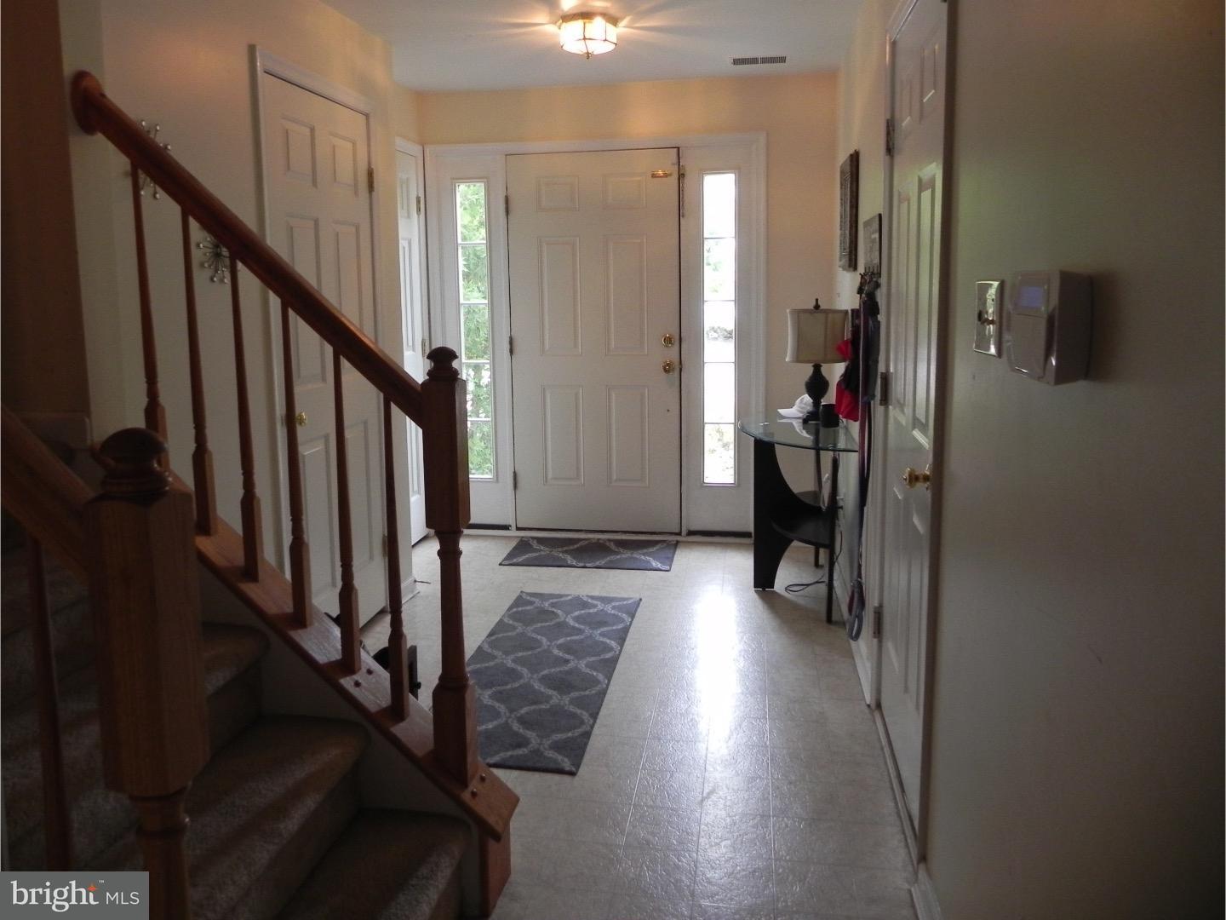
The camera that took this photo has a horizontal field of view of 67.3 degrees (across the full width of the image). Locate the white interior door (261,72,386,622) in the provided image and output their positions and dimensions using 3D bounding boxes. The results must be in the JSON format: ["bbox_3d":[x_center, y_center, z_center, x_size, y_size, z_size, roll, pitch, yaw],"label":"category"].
[{"bbox_3d":[-1.043,-0.314,3.385,0.040,1.980,0.790,0,9,8],"label":"white interior door"}]

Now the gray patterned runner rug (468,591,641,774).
[{"bbox_3d":[-0.261,0.750,3.401,0.553,0.010,1.556,1,10,8],"label":"gray patterned runner rug"}]

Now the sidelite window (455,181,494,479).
[{"bbox_3d":[-0.740,-0.682,4.976,0.167,1.582,0.050,0,9,8],"label":"sidelite window"}]

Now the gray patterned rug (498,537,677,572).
[{"bbox_3d":[-0.112,0.472,4.688,0.852,0.010,0.540,0,9,8],"label":"gray patterned rug"}]

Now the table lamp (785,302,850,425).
[{"bbox_3d":[0.869,-0.410,3.929,0.264,0.525,0.264,0,9,8],"label":"table lamp"}]

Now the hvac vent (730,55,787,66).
[{"bbox_3d":[0.685,-1.854,4.300,0.260,0.015,0.110,0,9,8],"label":"hvac vent"}]

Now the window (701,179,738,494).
[{"bbox_3d":[0.554,-0.664,4.786,0.183,1.603,0.050,0,9,8],"label":"window"}]

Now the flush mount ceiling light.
[{"bbox_3d":[-0.085,-1.692,3.719,0.260,0.136,0.260,0,9,8],"label":"flush mount ceiling light"}]

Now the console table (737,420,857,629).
[{"bbox_3d":[0.752,0.219,3.937,0.435,0.711,1.250,0,9,8],"label":"console table"}]

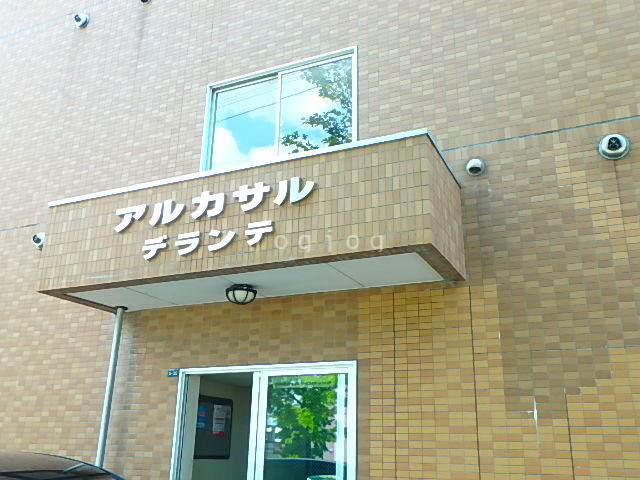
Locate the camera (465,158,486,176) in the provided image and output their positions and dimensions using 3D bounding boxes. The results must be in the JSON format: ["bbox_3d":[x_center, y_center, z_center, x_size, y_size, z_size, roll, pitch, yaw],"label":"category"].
[{"bbox_3d":[1.228,-0.588,4.979,0.152,0.152,0.066,-8,-21,24],"label":"camera"}]

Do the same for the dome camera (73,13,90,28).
[{"bbox_3d":[-2.953,-2.732,7.778,0.205,0.205,0.090,-8,-21,24],"label":"dome camera"}]

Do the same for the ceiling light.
[{"bbox_3d":[-0.634,0.448,5.057,0.250,0.143,0.250,1,-19,0],"label":"ceiling light"}]

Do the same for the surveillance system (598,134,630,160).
[{"bbox_3d":[2.133,-0.696,4.562,0.205,0.205,0.085,-8,-21,24],"label":"surveillance system"}]

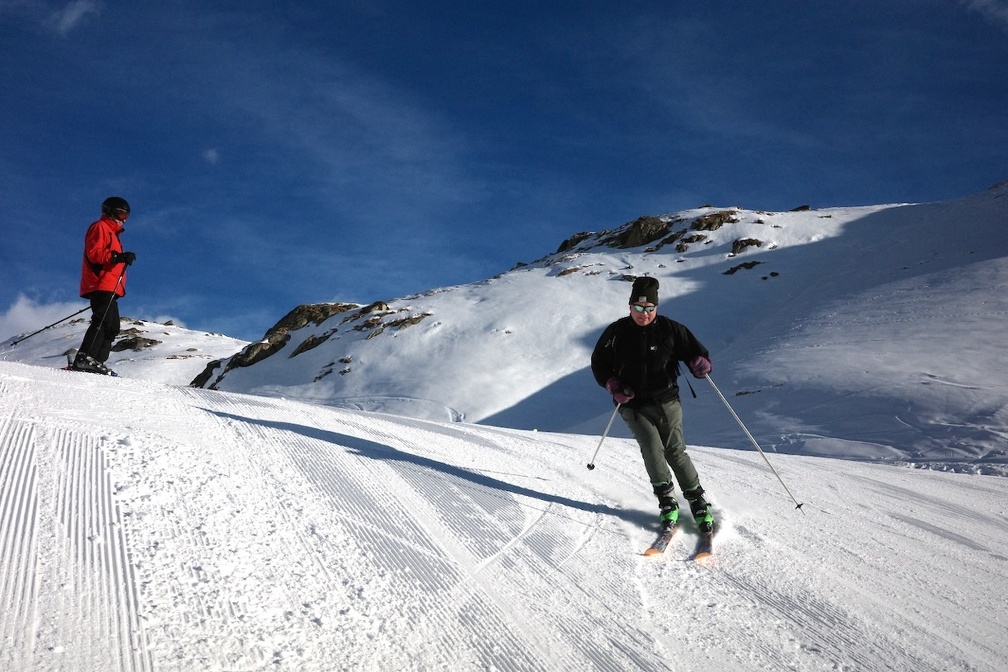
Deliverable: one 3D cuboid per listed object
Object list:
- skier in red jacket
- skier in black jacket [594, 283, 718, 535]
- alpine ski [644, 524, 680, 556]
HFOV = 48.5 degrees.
[{"bbox_3d":[-3.910,-0.485,11.000,0.580,1.730,0.580,0,-2,-3],"label":"skier in red jacket"},{"bbox_3d":[0.985,0.450,7.400,0.780,1.680,0.580,-3,-2,10],"label":"skier in black jacket"},{"bbox_3d":[1.122,1.180,7.360,0.120,0.090,1.620,-4,7,18],"label":"alpine ski"}]

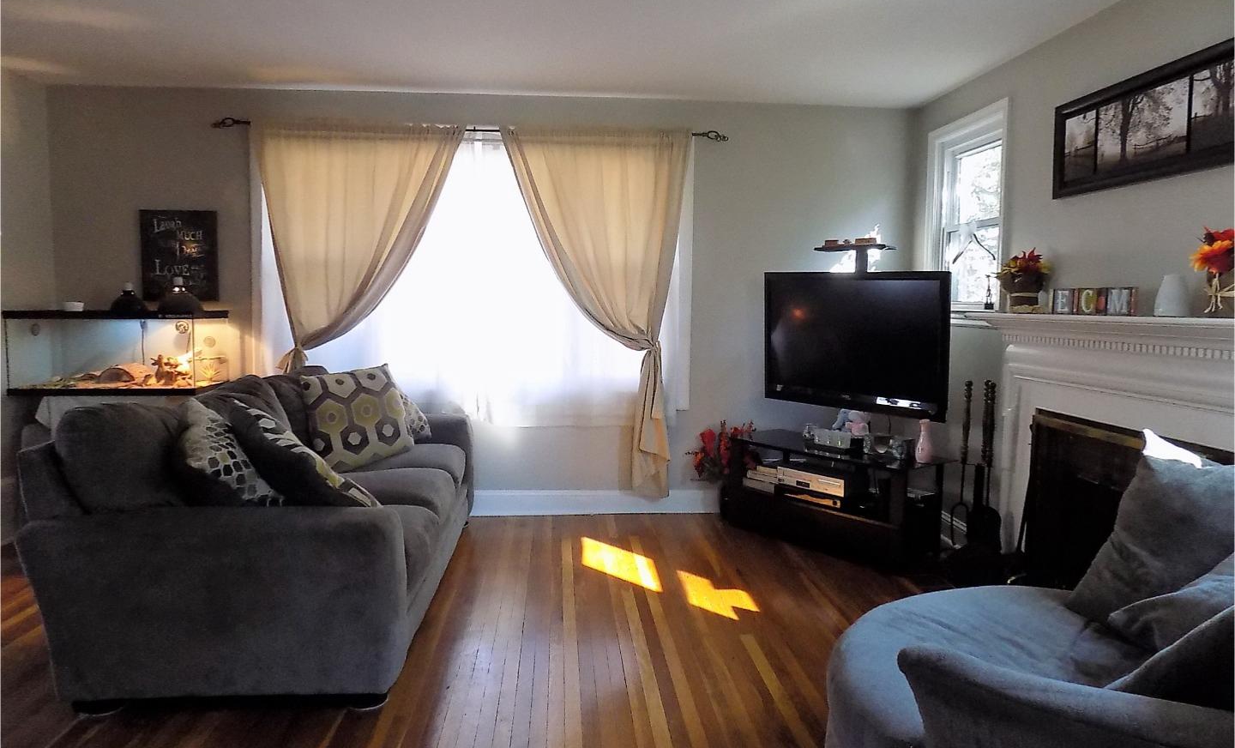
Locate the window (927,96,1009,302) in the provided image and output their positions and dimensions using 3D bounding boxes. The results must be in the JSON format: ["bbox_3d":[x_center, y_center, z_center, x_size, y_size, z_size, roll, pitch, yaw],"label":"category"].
[{"bbox_3d":[1.821,-0.825,4.297,0.110,1.030,0.840,0,5,-4],"label":"window"}]

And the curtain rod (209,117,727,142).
[{"bbox_3d":[-0.808,-1.367,4.616,2.880,0.065,0.090,0,5,-4],"label":"curtain rod"}]

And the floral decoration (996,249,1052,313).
[{"bbox_3d":[1.715,-0.388,3.460,0.180,0.265,0.210,0,5,-4],"label":"floral decoration"}]

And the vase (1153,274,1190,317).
[{"bbox_3d":[1.788,-0.255,2.641,0.100,0.137,0.100,0,5,-4],"label":"vase"}]

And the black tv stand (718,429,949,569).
[{"bbox_3d":[1.135,0.642,4.430,0.440,0.500,1.200,-3,6,-39],"label":"black tv stand"}]

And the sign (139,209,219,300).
[{"bbox_3d":[-2.455,-0.664,4.611,0.415,0.505,0.030,0,5,-4],"label":"sign"}]

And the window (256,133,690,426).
[{"bbox_3d":[-0.745,-0.522,4.718,2.300,1.670,0.070,0,5,-4],"label":"window"}]

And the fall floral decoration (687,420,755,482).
[{"bbox_3d":[0.610,0.445,4.765,0.380,0.355,0.220,0,5,-4],"label":"fall floral decoration"}]

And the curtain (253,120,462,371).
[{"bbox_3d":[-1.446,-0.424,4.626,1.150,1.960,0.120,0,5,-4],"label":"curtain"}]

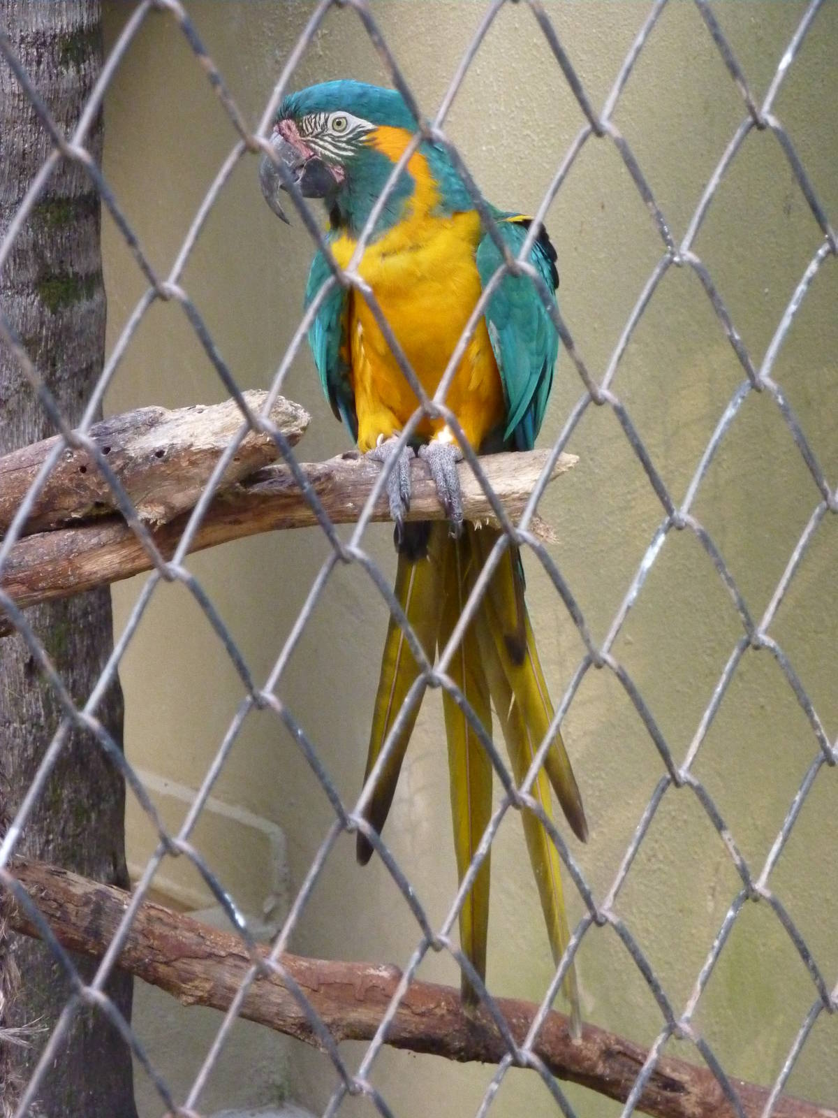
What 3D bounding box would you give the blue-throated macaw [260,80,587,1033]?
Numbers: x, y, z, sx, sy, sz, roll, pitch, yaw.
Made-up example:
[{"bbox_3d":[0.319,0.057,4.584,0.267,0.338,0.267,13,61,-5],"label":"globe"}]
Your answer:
[{"bbox_3d":[0.013,0.017,3.115,0.201,0.753,0.275,3,8,22],"label":"blue-throated macaw"}]

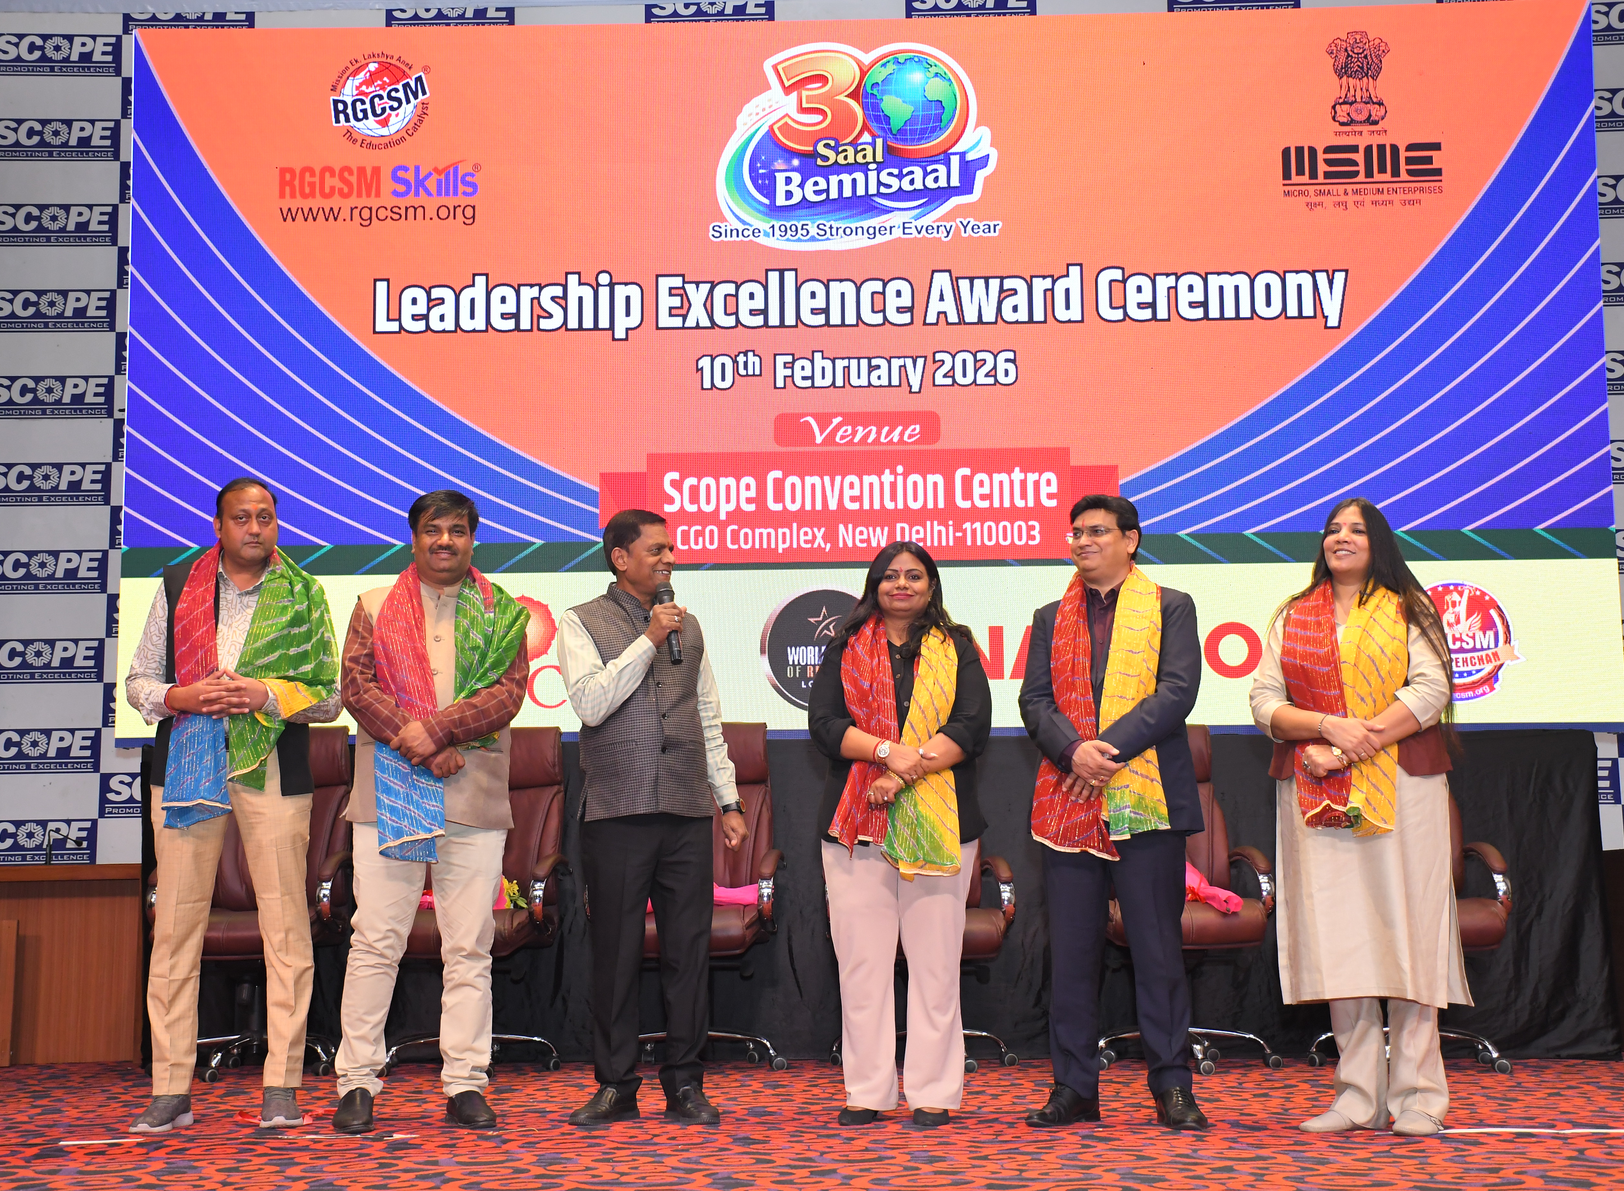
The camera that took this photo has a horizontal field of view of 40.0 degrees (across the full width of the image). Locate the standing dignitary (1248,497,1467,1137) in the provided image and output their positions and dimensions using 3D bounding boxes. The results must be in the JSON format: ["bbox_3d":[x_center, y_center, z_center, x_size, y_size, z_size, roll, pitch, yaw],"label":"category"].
[{"bbox_3d":[1.439,0.562,5.922,0.530,1.655,0.360,-3,-7,22],"label":"standing dignitary"}]

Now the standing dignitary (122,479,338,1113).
[{"bbox_3d":[-1.597,0.559,6.232,0.560,1.790,0.380,0,-7,-2],"label":"standing dignitary"}]

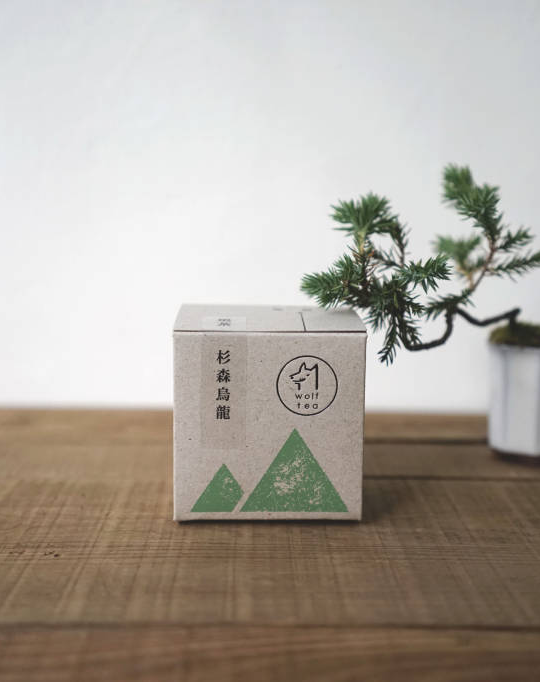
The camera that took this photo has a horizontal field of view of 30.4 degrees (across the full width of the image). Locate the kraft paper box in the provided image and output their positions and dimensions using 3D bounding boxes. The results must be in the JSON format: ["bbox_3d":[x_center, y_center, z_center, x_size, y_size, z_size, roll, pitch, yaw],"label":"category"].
[{"bbox_3d":[-0.001,0.034,0.508,0.090,0.092,0.076,0,11,-1],"label":"kraft paper box"}]

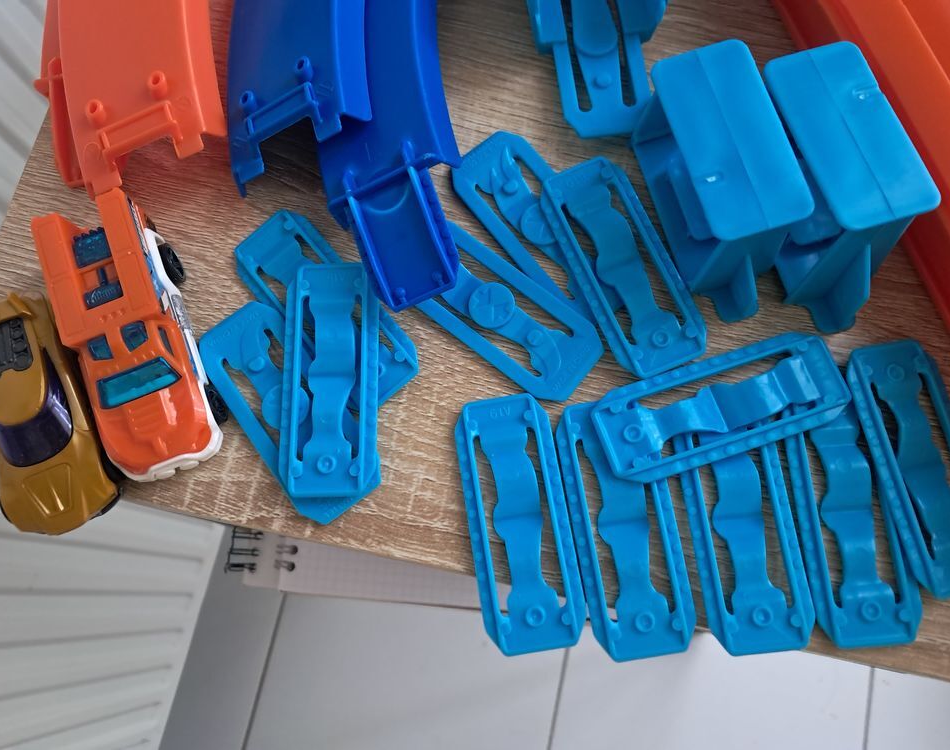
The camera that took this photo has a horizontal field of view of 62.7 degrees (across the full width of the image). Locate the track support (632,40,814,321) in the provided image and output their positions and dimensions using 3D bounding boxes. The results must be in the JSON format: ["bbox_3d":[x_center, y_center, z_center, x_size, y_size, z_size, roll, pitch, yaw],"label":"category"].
[{"bbox_3d":[0.067,-0.051,0.212,0.027,0.032,0.067,-14,73,-1],"label":"track support"}]

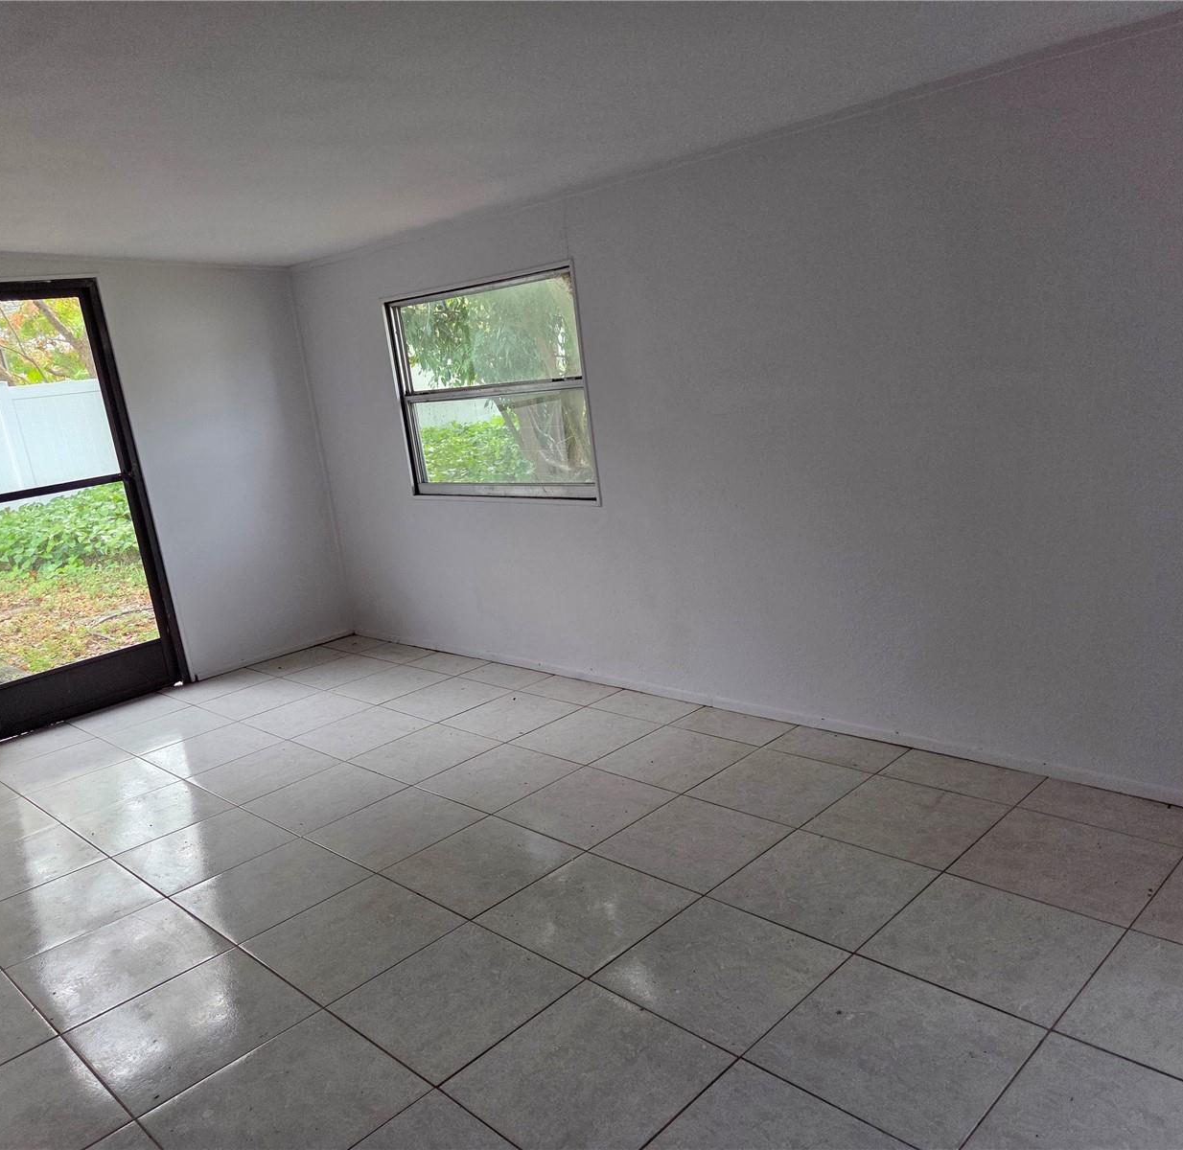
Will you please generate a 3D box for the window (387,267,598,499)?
[{"bbox_3d":[-0.482,-0.851,4.784,1.345,0.977,0.100,6,18,45],"label":"window"}]

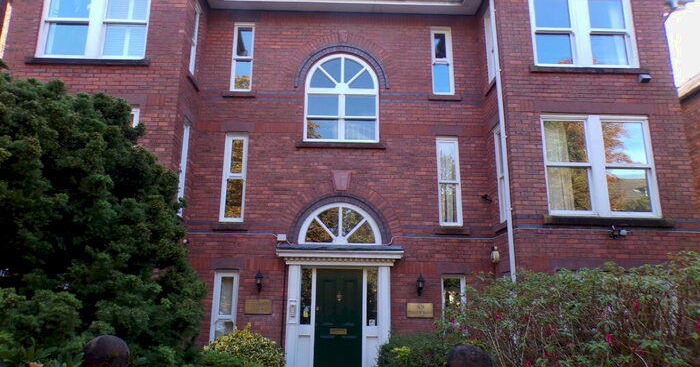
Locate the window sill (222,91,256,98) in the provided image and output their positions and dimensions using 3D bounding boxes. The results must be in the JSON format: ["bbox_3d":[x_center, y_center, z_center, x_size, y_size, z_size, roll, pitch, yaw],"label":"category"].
[{"bbox_3d":[-2.209,-1.754,9.747,0.645,0.145,0.150,1,-14,-1],"label":"window sill"}]

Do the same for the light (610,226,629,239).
[{"bbox_3d":[4.319,0.789,7.808,0.297,0.207,0.200,1,-14,-1],"label":"light"}]

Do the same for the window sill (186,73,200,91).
[{"bbox_3d":[-3.023,-1.954,9.247,0.140,0.140,0.700,1,-13,0],"label":"window sill"}]

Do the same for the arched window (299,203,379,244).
[{"bbox_3d":[-0.184,0.801,9.362,1.602,0.848,0.090,1,-13,0],"label":"arched window"}]

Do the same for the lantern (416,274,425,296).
[{"bbox_3d":[1.311,1.871,8.936,0.142,0.402,0.210,1,-13,0],"label":"lantern"}]

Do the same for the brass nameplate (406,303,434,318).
[{"bbox_3d":[1.291,2.334,8.921,0.478,0.249,0.025,1,-13,0],"label":"brass nameplate"}]

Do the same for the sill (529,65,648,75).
[{"bbox_3d":[4.248,-2.006,8.676,2.120,0.140,0.140,1,-13,0],"label":"sill"}]

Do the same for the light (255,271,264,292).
[{"bbox_3d":[-1.663,1.810,8.925,0.143,0.397,0.210,1,-13,0],"label":"light"}]

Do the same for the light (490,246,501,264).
[{"bbox_3d":[2.666,1.310,8.891,0.140,0.340,0.170,1,-13,0],"label":"light"}]

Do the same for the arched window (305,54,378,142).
[{"bbox_3d":[-0.161,-1.727,9.858,1.515,1.927,0.100,1,-14,-1],"label":"arched window"}]

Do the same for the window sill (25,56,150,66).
[{"bbox_3d":[-4.544,-2.095,8.475,2.116,0.145,0.160,1,-14,-1],"label":"window sill"}]

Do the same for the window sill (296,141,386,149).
[{"bbox_3d":[-0.168,-0.758,9.676,1.781,0.140,0.140,1,-13,0],"label":"window sill"}]

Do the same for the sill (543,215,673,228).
[{"bbox_3d":[4.220,0.636,7.967,2.125,0.156,0.160,1,-14,-1],"label":"sill"}]

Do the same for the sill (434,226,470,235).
[{"bbox_3d":[1.964,0.909,9.299,0.648,0.140,0.140,1,-13,0],"label":"sill"}]

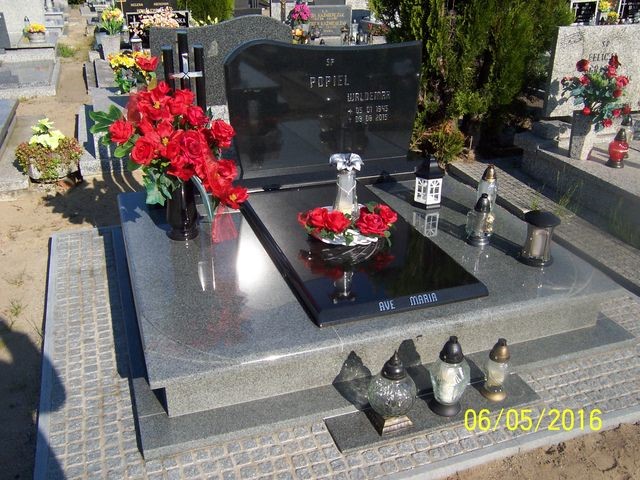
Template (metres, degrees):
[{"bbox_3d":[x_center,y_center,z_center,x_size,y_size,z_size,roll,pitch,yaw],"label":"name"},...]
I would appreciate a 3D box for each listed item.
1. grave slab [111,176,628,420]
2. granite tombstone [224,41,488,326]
[{"bbox_3d":[0.077,0.050,2.978,1.932,0.166,1.680,-9,28,-17],"label":"grave slab"},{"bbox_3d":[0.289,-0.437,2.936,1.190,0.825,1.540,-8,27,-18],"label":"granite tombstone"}]

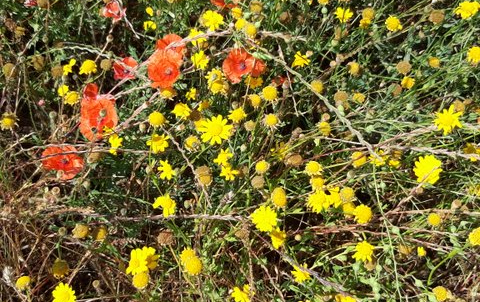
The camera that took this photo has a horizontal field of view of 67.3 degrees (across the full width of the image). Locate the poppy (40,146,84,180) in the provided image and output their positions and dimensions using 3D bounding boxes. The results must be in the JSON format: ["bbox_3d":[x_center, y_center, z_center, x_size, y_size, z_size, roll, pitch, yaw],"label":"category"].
[{"bbox_3d":[-0.280,0.019,0.570,0.066,0.028,0.066,0,57,0],"label":"poppy"}]

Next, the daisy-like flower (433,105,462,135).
[{"bbox_3d":[0.293,-0.042,0.508,0.040,0.016,0.040,-6,72,11],"label":"daisy-like flower"}]

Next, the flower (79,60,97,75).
[{"bbox_3d":[-0.263,-0.144,0.620,0.031,0.023,0.031,2,37,-2],"label":"flower"}]

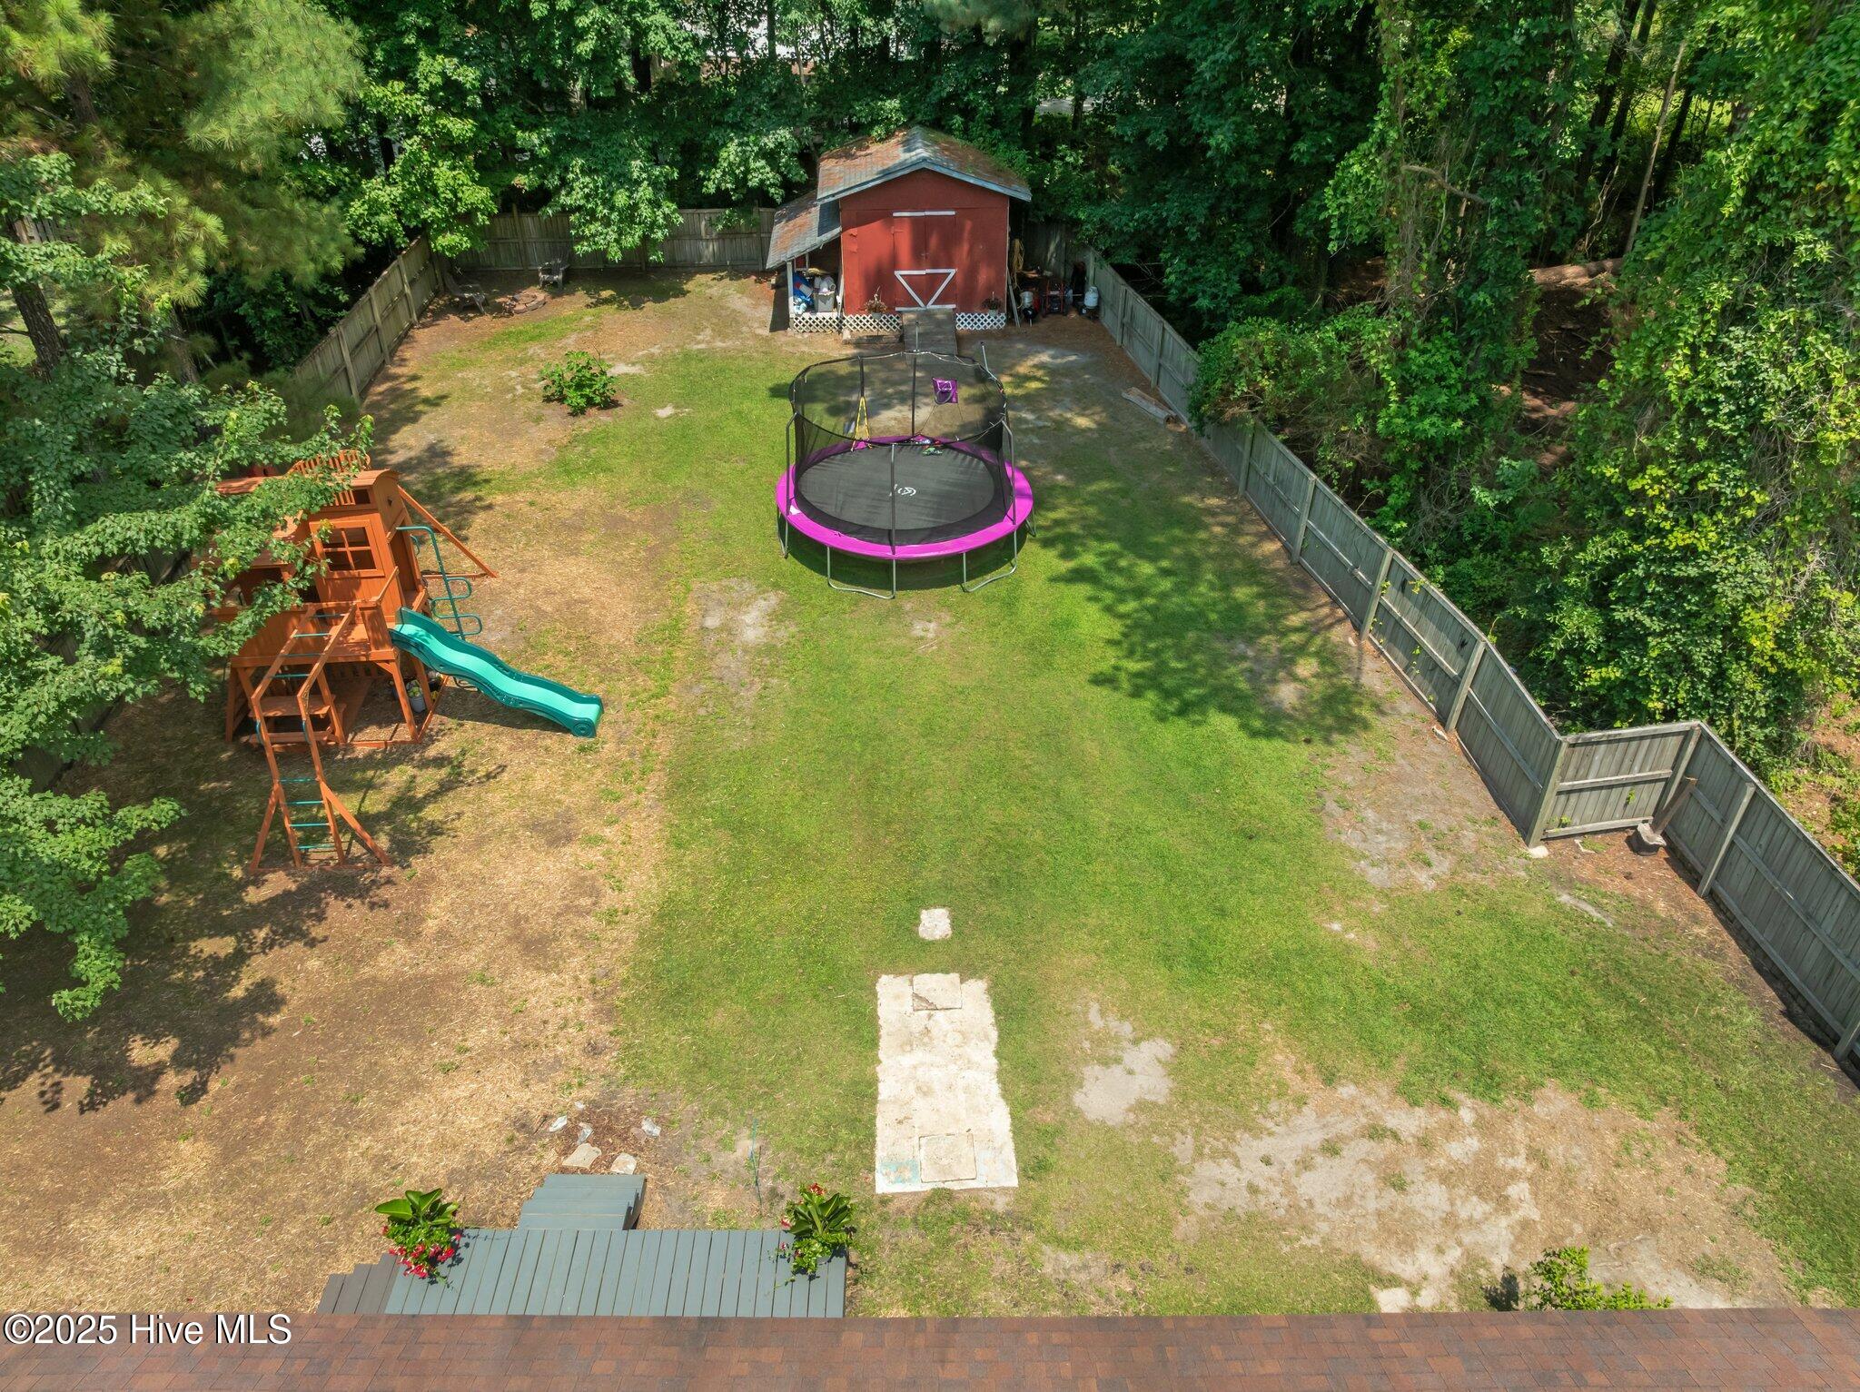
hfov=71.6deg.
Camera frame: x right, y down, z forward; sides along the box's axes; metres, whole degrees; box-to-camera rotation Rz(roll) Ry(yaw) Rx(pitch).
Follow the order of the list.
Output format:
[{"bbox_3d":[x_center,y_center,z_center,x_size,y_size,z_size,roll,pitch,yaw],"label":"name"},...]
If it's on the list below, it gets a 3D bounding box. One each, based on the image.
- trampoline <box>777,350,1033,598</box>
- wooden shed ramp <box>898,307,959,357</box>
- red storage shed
[{"bbox_3d":[-0.433,-3.977,22.182,4.450,2.750,4.450,0,37,0],"label":"trampoline"},{"bbox_3d":[0.026,-8.047,28.746,1.210,0.480,1.790,-2,37,-3],"label":"wooden shed ramp"},{"bbox_3d":[-0.841,-11.275,30.824,5.900,4.000,3.850,-2,37,-3],"label":"red storage shed"}]

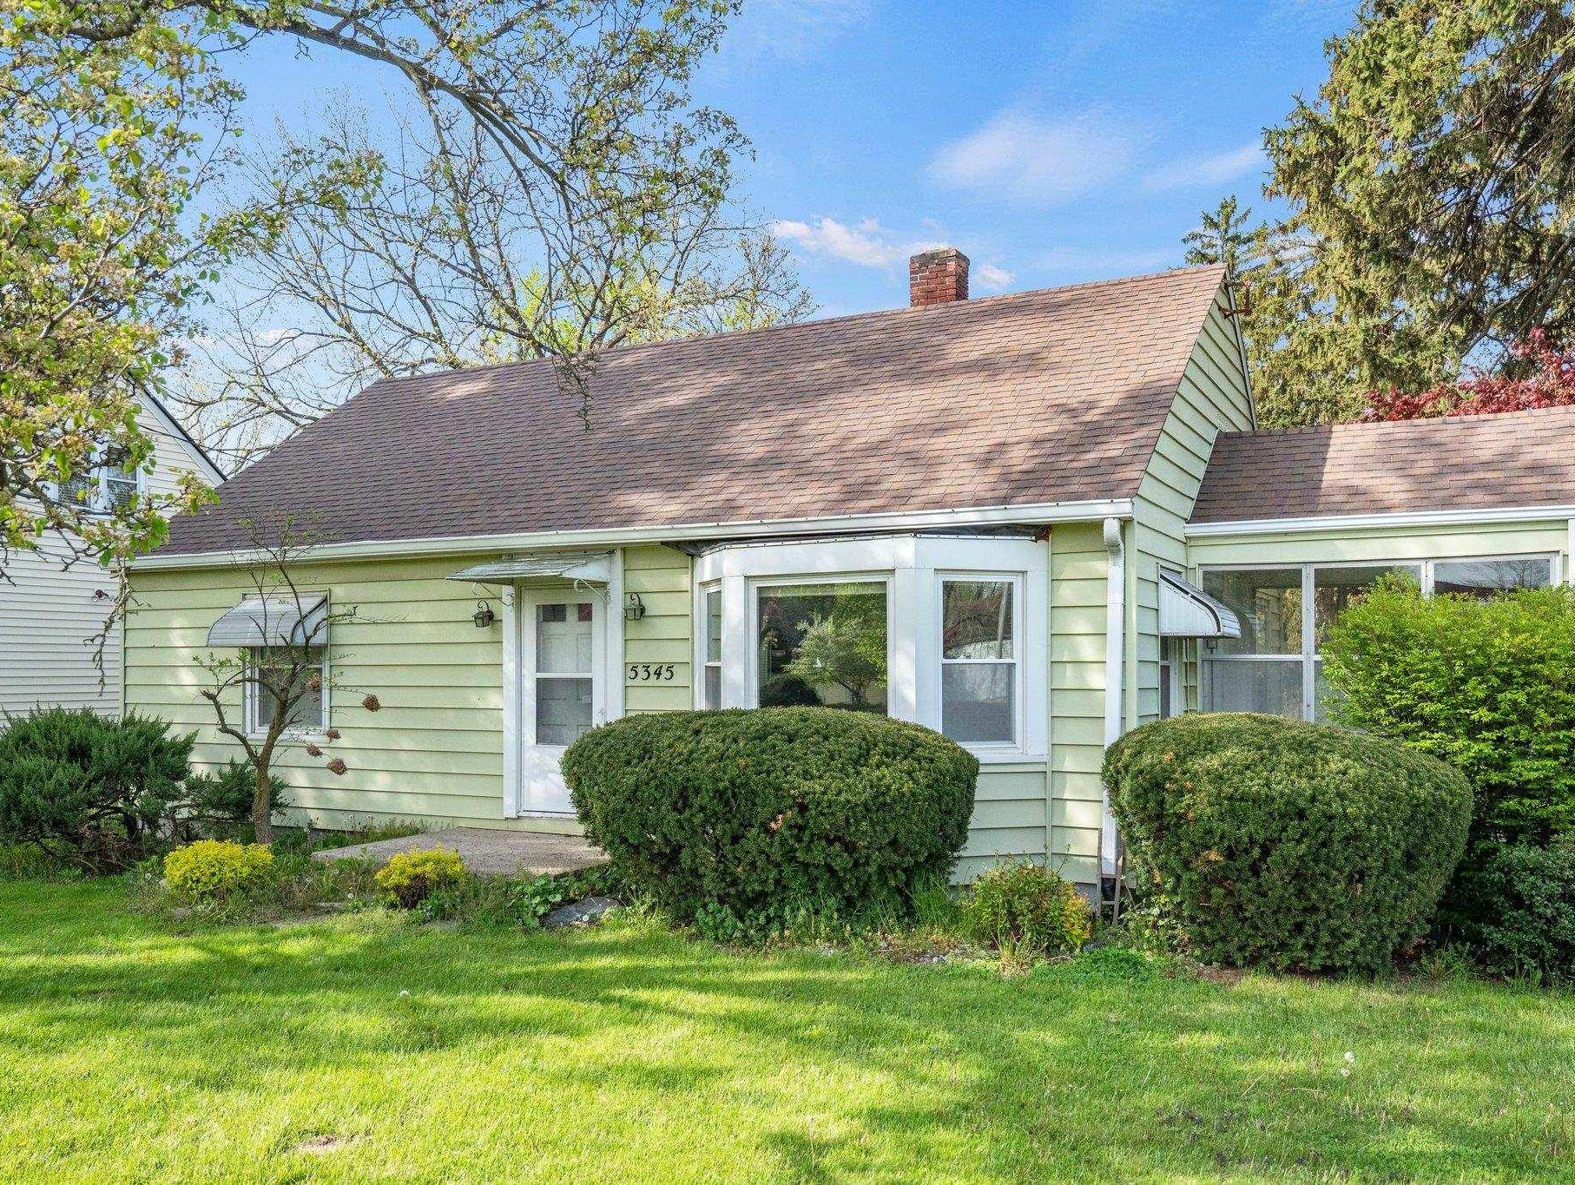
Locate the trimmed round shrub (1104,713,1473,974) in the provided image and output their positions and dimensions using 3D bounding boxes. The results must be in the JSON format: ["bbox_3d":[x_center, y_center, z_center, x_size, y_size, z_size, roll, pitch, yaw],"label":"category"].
[{"bbox_3d":[3.256,1.561,8.770,2.250,1.550,1.950,-2,-4,27],"label":"trimmed round shrub"}]

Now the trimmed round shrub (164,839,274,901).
[{"bbox_3d":[-4.686,2.227,11.075,0.800,0.450,0.750,0,-3,0],"label":"trimmed round shrub"}]

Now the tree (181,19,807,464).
[{"bbox_3d":[-5.990,-4.206,27.341,12.000,15.250,12.000,-2,-4,27],"label":"tree"}]

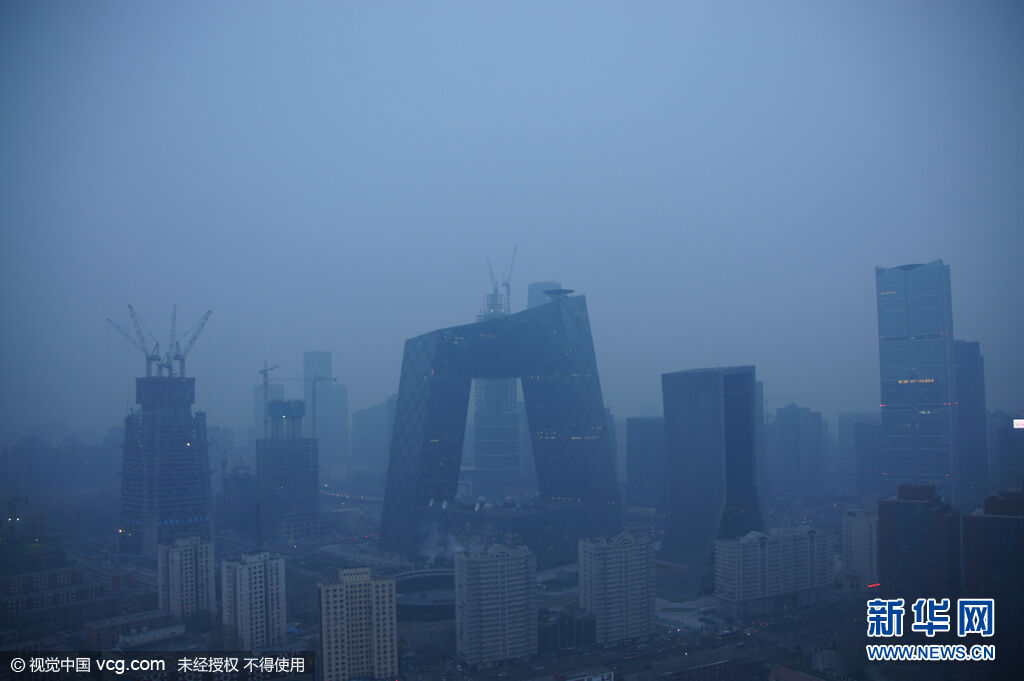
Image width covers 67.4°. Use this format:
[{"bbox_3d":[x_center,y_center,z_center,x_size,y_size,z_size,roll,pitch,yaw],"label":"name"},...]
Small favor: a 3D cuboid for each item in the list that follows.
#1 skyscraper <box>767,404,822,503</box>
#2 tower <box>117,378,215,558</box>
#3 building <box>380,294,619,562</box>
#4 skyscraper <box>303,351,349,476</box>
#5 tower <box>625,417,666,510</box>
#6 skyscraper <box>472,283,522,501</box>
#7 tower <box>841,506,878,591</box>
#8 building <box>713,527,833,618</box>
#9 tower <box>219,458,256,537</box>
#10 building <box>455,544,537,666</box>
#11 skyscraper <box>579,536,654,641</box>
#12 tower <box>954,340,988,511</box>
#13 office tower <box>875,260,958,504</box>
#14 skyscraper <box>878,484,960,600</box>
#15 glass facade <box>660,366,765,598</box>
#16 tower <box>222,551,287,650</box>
[{"bbox_3d":[363.870,138.740,978.040,45.000,121.000,45.000,0,-4,-25],"label":"skyscraper"},{"bbox_3d":[-337.080,120.170,751.620,72.000,167.000,72.000,-5,-6,42],"label":"tower"},{"bbox_3d":[-13.000,77.670,721.270,157.000,234.000,157.000,-5,-6,42],"label":"building"},{"bbox_3d":[-375.730,143.770,1549.830,54.000,248.000,74.000,-5,-6,42],"label":"skyscraper"},{"bbox_3d":[166.860,152.710,959.560,44.000,115.000,32.000,-5,-6,42],"label":"tower"},{"bbox_3d":[-20.740,74.920,1097.540,48.000,296.000,48.000,0,-4,-25],"label":"skyscraper"},{"bbox_3d":[246.490,147.470,541.310,19.000,56.000,17.000,1,-5,-26],"label":"tower"},{"bbox_3d":[175.110,151.300,514.690,86.000,47.000,20.000,1,-5,-26],"label":"building"},{"bbox_3d":[-306.450,175.070,859.850,38.000,77.000,36.000,0,-4,-25],"label":"tower"},{"bbox_3d":[-9.150,143.490,424.530,40.000,57.000,19.000,0,-4,-25],"label":"building"},{"bbox_3d":[60.980,144.220,450.650,39.500,55.500,19.500,1,-5,-26],"label":"skyscraper"},{"bbox_3d":[478.760,94.210,810.140,35.000,188.000,36.000,-3,-4,26],"label":"tower"},{"bbox_3d":[410.790,55.680,777.410,60.000,265.000,48.000,-3,-4,26],"label":"office tower"},{"bbox_3d":[235.320,125.070,443.150,34.000,82.000,28.000,-2,-3,12],"label":"skyscraper"},{"bbox_3d":[142.090,97.020,562.090,64.000,157.000,57.000,0,-4,-25],"label":"glass facade"},{"bbox_3d":[-149.220,150.590,449.400,26.000,51.000,25.000,3,-6,-44],"label":"tower"}]

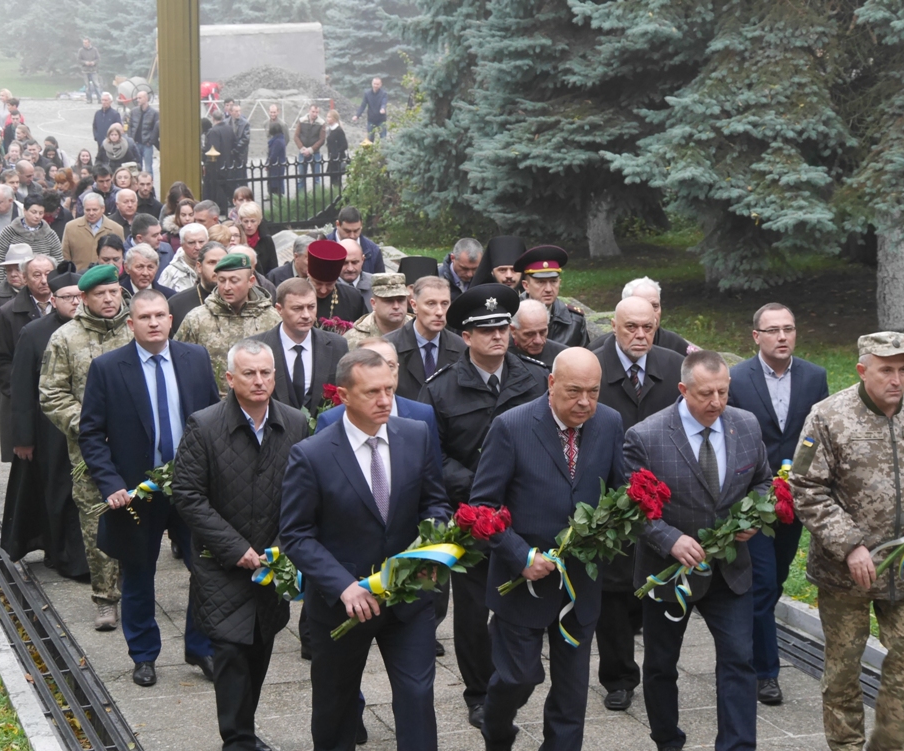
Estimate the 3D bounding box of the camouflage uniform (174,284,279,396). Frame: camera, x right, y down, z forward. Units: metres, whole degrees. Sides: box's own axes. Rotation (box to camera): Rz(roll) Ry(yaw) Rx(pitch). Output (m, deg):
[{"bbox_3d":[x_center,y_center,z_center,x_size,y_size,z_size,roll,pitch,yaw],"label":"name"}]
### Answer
[{"bbox_3d":[-1.159,0.341,11.235,0.570,1.530,0.380,-2,8,-18],"label":"camouflage uniform"}]

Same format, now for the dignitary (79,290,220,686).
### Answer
[{"bbox_3d":[-1.373,0.497,9.820,0.660,1.780,0.480,-2,8,-16],"label":"dignitary"}]

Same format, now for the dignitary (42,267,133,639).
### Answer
[{"bbox_3d":[-1.714,0.356,10.468,0.570,1.800,0.420,-3,8,-19],"label":"dignitary"}]

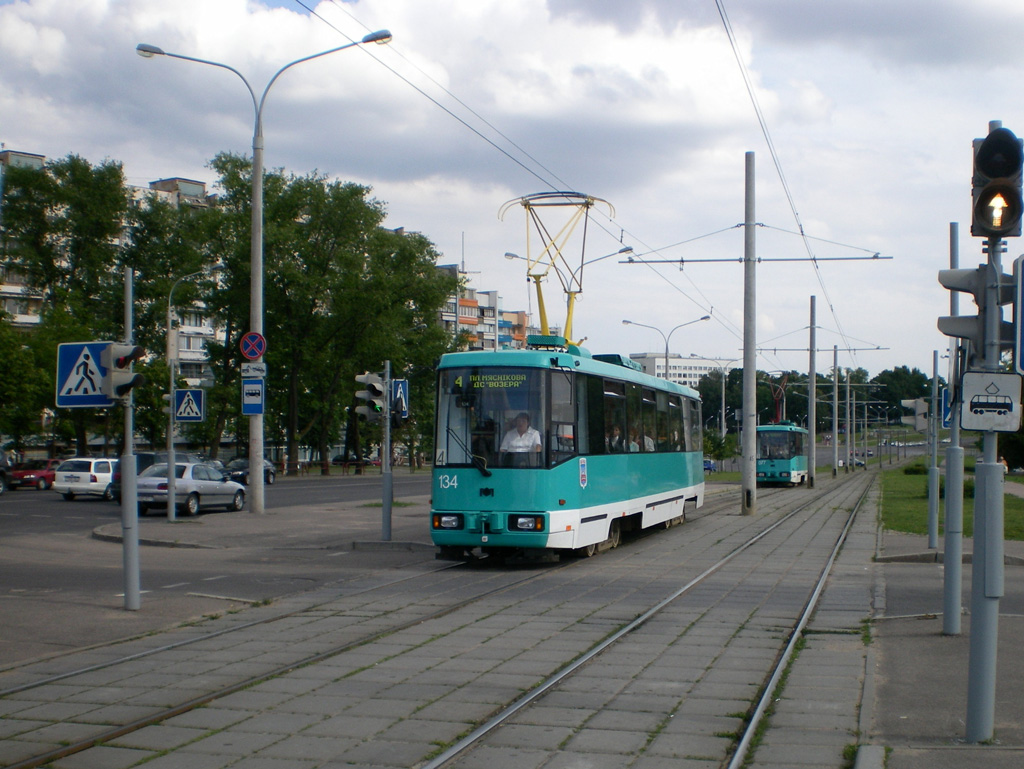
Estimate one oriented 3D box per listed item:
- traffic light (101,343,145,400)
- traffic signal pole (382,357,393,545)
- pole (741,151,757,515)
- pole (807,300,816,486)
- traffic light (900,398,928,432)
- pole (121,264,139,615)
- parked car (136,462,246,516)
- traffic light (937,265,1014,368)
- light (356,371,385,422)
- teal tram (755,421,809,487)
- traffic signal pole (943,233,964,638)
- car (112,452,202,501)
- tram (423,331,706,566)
[{"bbox_3d":[-4.353,-0.151,12.600,0.380,0.600,0.280,0,-1,18],"label":"traffic light"},{"bbox_3d":[-2.328,1.240,21.064,0.170,3.385,0.170,-1,-2,18],"label":"traffic signal pole"},{"bbox_3d":[6.433,-1.435,30.386,0.370,9.806,0.370,0,-2,18],"label":"pole"},{"bbox_3d":[15.800,0.420,59.200,0.380,10.100,0.380,0,-1,0],"label":"pole"},{"bbox_3d":[7.015,0.540,19.600,0.480,0.600,0.280,-1,-2,18],"label":"traffic light"},{"bbox_3d":[-4.131,0.568,12.170,0.175,3.687,0.175,-2,-2,18],"label":"pole"},{"bbox_3d":[-9.500,3.050,33.100,1.780,1.450,4.750,0,-3,14],"label":"parked car"},{"bbox_3d":[2.826,-0.420,6.850,0.450,0.590,0.270,-1,-2,18],"label":"traffic light"},{"bbox_3d":[-2.605,0.230,20.700,0.480,0.900,0.290,-1,-2,18],"label":"light"},{"bbox_3d":[15.134,3.906,62.281,2.500,3.250,14.700,-1,-4,18],"label":"teal tram"},{"bbox_3d":[3.937,0.379,10.020,0.170,3.668,0.170,0,-2,18],"label":"traffic signal pole"},{"bbox_3d":[-11.950,3.280,39.500,1.800,1.710,4.600,0,-3,14],"label":"car"},{"bbox_3d":[1.950,1.330,23.330,2.500,3.550,14.600,-1,-3,18],"label":"tram"}]

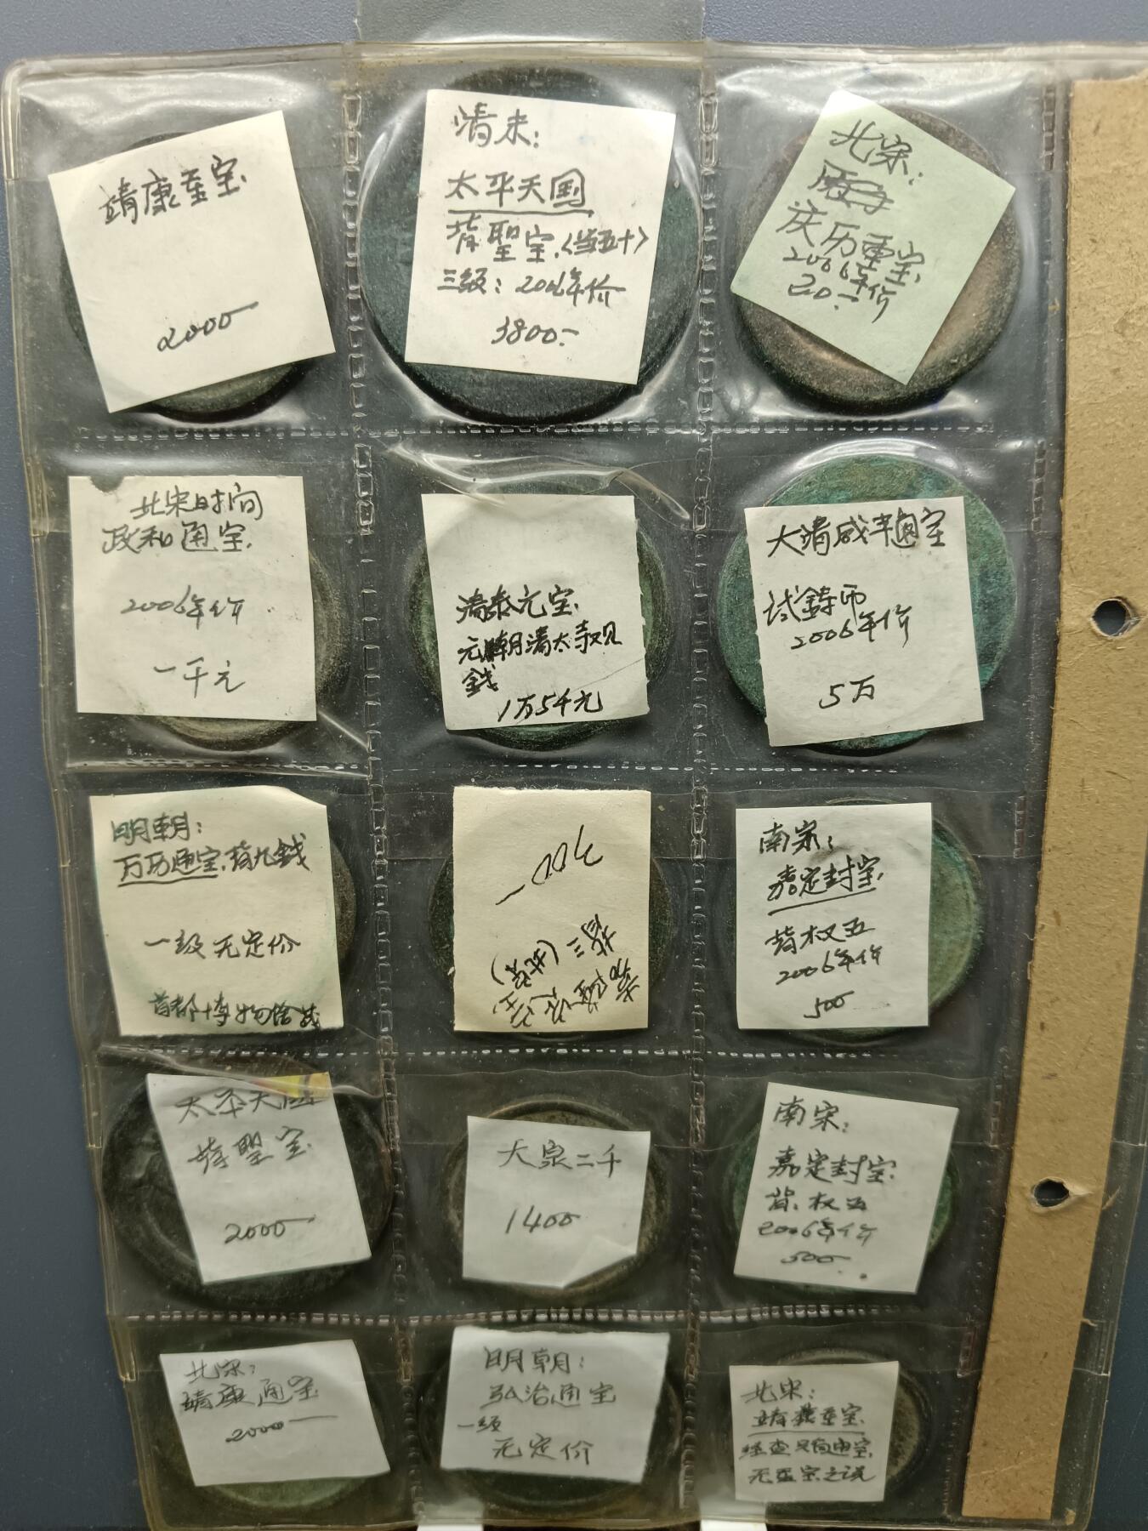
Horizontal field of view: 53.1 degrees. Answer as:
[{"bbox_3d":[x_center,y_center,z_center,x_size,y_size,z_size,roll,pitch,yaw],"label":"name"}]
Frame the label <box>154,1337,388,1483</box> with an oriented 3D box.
[{"bbox_3d":[-0.045,0.099,0.174,0.030,0.027,0.002,-6,19,1],"label":"label"}]

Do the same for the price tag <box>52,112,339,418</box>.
[{"bbox_3d":[-0.048,-0.064,0.146,0.030,0.030,0.002,-13,7,2],"label":"price tag"}]

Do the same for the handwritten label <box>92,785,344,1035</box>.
[{"bbox_3d":[-0.047,0.020,0.152,0.030,0.033,0.002,-1,13,0],"label":"handwritten label"}]

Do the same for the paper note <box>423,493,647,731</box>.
[{"bbox_3d":[-0.005,-0.020,0.145,0.026,0.029,0.002,-3,9,0],"label":"paper note"}]

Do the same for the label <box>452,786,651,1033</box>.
[{"bbox_3d":[-0.003,0.019,0.153,0.026,0.034,0.002,0,13,-1],"label":"label"}]

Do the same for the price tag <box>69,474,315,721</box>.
[{"bbox_3d":[-0.051,-0.022,0.152,0.032,0.032,0.002,1,9,0],"label":"price tag"}]

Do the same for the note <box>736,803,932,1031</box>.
[{"bbox_3d":[0.035,0.021,0.153,0.026,0.032,0.002,-2,13,0],"label":"note"}]

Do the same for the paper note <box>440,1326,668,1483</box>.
[{"bbox_3d":[-0.003,0.097,0.175,0.032,0.030,0.002,5,19,-3],"label":"paper note"}]

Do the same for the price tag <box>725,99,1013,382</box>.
[{"bbox_3d":[0.036,-0.064,0.140,0.025,0.026,0.002,28,5,-3],"label":"price tag"}]

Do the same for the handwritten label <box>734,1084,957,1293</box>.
[{"bbox_3d":[0.040,0.064,0.171,0.028,0.033,0.002,7,17,-2],"label":"handwritten label"}]

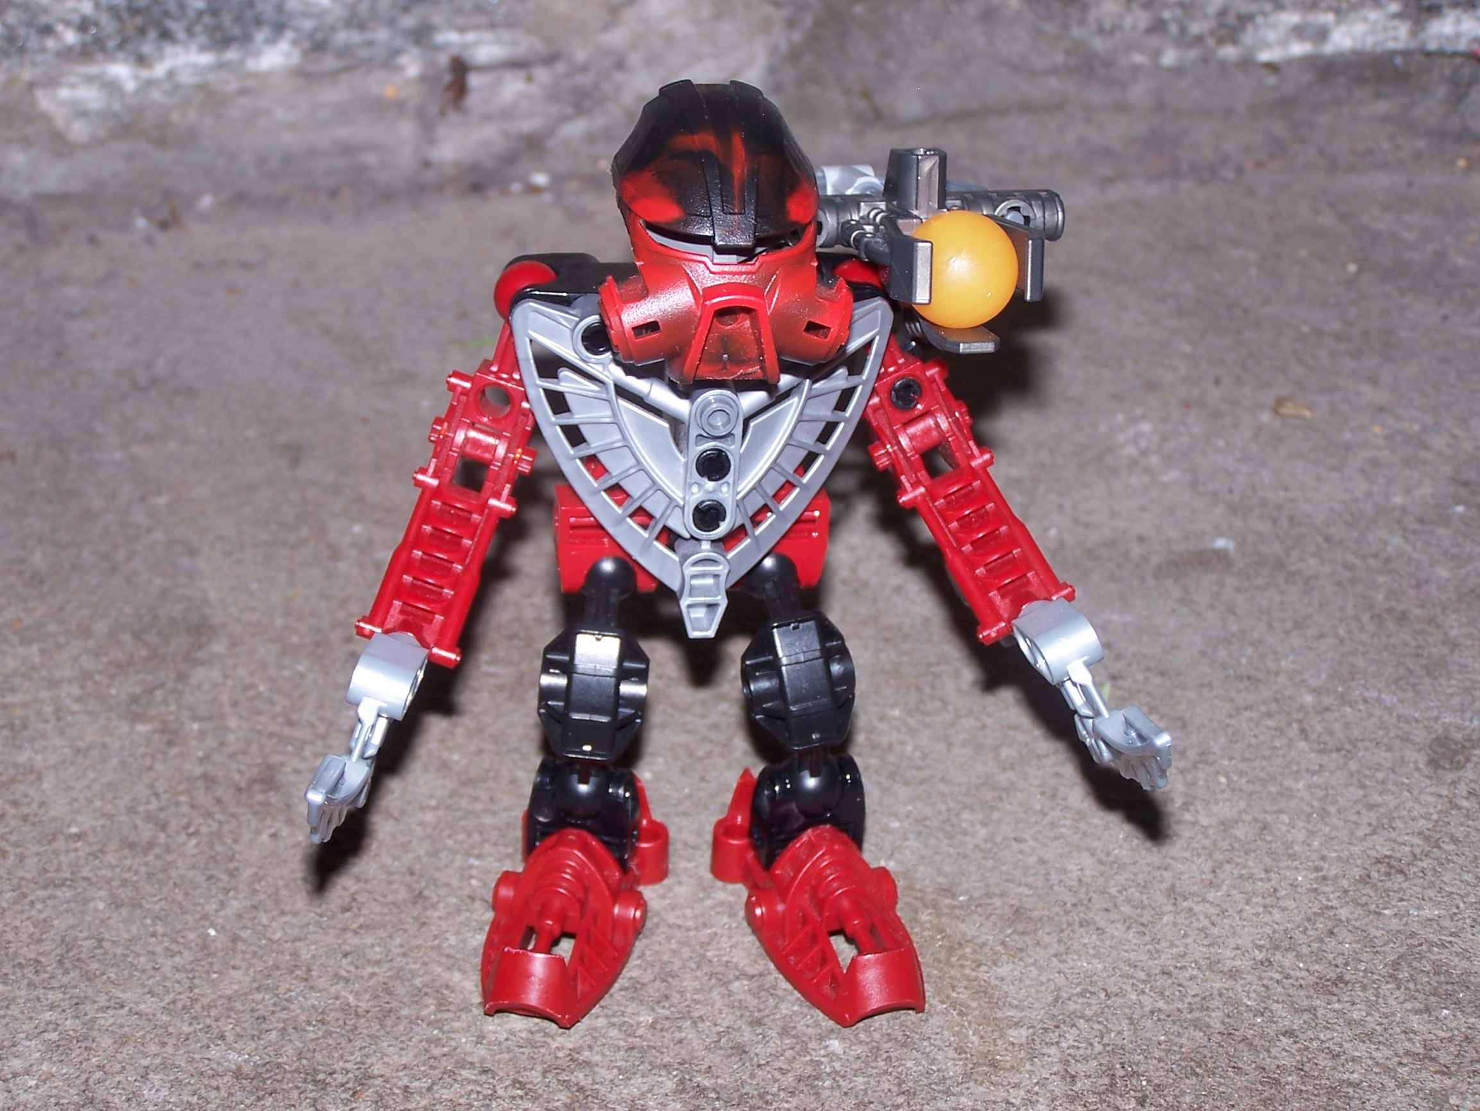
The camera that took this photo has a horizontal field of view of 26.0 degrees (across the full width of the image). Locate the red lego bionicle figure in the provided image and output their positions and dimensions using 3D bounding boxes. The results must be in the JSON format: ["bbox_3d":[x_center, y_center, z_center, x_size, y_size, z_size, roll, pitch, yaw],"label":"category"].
[{"bbox_3d":[0.000,-0.006,0.472,0.123,0.137,0.086,0,27,0],"label":"red lego bionicle figure"}]

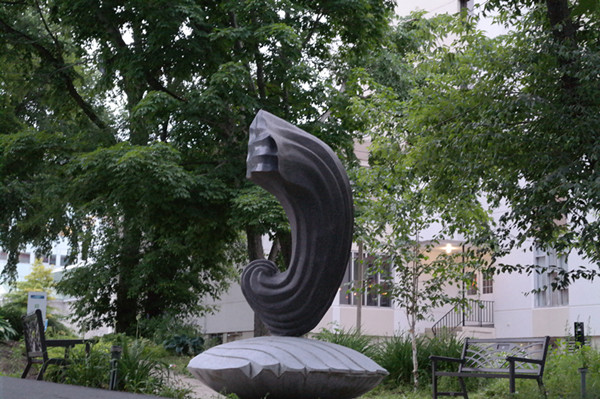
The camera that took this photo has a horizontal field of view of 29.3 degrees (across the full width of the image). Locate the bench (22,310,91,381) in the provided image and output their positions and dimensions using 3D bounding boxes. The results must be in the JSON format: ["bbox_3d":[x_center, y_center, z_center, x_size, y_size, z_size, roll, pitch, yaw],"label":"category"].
[{"bbox_3d":[-2.232,1.466,10.422,0.584,0.846,1.390,4,-9,-18],"label":"bench"}]

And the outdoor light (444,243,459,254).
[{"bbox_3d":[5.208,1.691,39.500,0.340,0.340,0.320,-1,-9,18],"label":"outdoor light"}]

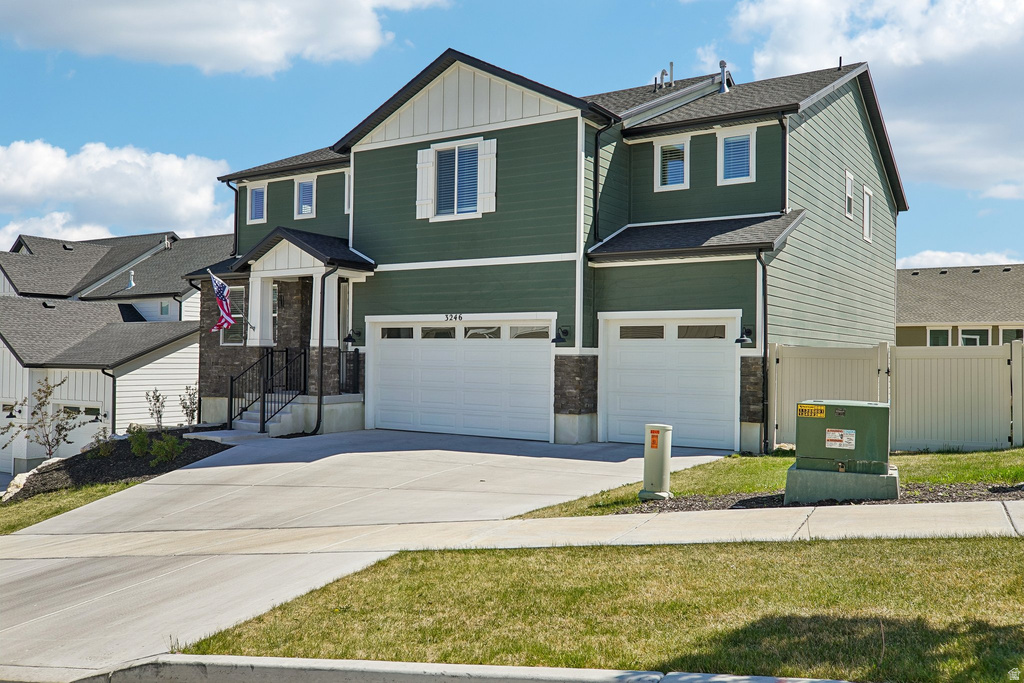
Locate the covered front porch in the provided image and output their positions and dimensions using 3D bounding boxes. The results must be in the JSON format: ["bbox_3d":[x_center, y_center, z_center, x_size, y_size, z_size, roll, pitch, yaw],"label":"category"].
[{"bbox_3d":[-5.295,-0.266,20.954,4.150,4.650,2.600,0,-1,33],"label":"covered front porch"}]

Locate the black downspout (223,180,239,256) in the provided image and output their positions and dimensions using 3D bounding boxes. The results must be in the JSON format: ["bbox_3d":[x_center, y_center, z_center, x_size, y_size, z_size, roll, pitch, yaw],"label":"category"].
[{"bbox_3d":[-7.676,-3.351,24.147,0.110,2.050,0.420,0,-1,33],"label":"black downspout"}]

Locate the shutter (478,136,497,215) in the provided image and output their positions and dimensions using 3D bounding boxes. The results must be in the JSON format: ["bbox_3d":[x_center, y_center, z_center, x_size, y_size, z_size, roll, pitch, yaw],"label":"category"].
[{"bbox_3d":[-0.539,-3.514,18.784,0.470,1.570,0.060,0,-1,33],"label":"shutter"}]

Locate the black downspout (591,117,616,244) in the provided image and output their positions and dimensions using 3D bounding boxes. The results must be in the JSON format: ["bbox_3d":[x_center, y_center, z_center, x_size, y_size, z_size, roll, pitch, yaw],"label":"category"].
[{"bbox_3d":[1.825,-3.241,17.756,0.430,2.500,0.110,0,-1,33],"label":"black downspout"}]

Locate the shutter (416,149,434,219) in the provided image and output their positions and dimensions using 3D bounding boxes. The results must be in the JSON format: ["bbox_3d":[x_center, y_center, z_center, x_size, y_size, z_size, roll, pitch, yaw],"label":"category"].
[{"bbox_3d":[-1.960,-3.512,19.717,0.470,1.570,0.060,0,-1,33],"label":"shutter"}]

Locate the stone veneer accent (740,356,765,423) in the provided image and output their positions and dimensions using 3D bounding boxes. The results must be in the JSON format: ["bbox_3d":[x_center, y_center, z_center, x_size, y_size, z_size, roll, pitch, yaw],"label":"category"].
[{"bbox_3d":[4.354,0.879,15.969,0.450,1.210,0.150,0,-1,33],"label":"stone veneer accent"}]

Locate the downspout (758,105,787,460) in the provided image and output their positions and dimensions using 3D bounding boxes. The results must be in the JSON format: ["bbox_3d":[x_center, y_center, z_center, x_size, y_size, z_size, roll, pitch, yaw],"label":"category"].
[{"bbox_3d":[4.807,-1.188,16.381,0.180,6.450,1.900,0,-1,33],"label":"downspout"}]

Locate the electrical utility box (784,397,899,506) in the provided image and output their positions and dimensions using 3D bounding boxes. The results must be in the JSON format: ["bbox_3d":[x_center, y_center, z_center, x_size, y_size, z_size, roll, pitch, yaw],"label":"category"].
[{"bbox_3d":[3.338,1.081,8.820,1.030,0.940,0.950,0,-1,25],"label":"electrical utility box"}]

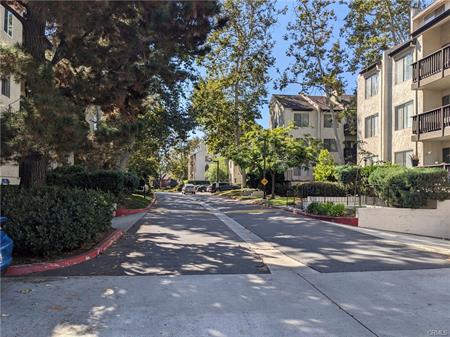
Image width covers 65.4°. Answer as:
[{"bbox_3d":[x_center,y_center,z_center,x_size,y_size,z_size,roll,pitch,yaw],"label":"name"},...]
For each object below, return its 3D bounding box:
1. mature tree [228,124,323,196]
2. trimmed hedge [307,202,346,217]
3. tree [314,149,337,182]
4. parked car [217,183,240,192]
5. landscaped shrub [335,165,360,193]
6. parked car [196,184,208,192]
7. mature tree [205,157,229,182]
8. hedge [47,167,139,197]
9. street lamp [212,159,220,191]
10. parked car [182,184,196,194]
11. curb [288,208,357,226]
[{"bbox_3d":[4.391,-0.609,30.500,7.500,6.400,7.000,0,-2,0],"label":"mature tree"},{"bbox_3d":[4.629,1.861,16.000,1.100,0.600,1.750,2,-3,-26],"label":"trimmed hedge"},{"bbox_3d":[9.644,-0.145,34.000,2.300,3.700,2.300,0,-2,0],"label":"tree"},{"bbox_3d":[0.000,3.120,57.000,4.700,1.600,1.850,2,-3,-30],"label":"parked car"},{"bbox_3d":[6.984,0.656,20.000,1.450,1.750,1.400,-1,-3,30],"label":"landscaped shrub"},{"bbox_3d":[-3.922,3.649,64.000,4.500,1.480,1.800,2,-3,-37],"label":"parked car"},{"bbox_3d":[-1.575,0.926,65.000,4.500,6.200,4.500,0,-2,0],"label":"mature tree"},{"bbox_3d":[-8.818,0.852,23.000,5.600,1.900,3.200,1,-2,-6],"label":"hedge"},{"bbox_3d":[-1.201,1.156,52.000,1.000,4.700,0.300,1,-3,-17],"label":"street lamp"},{"bbox_3d":[-5.262,3.113,52.000,1.850,1.550,4.500,1,-2,-14],"label":"parked car"},{"bbox_3d":[4.348,2.216,17.209,0.524,0.320,7.599,1,-2,-10],"label":"curb"}]

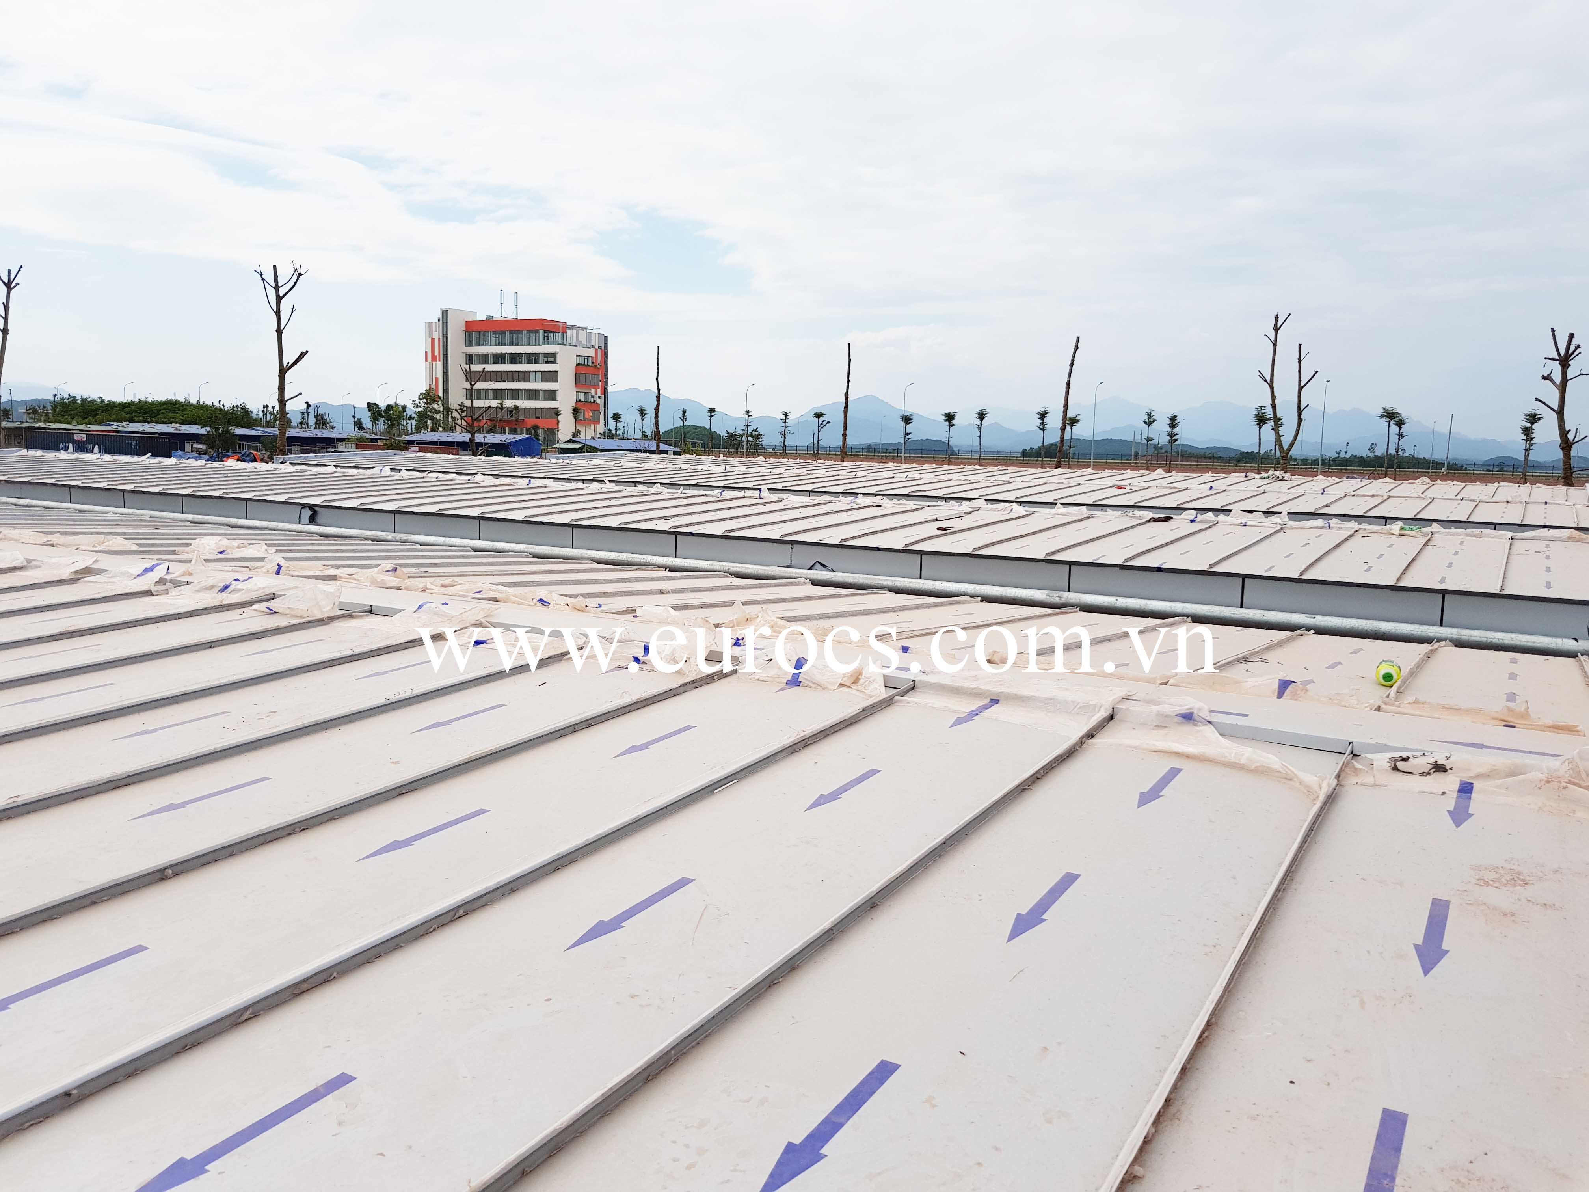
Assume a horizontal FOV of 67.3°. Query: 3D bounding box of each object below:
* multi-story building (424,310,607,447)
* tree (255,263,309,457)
[{"bbox_3d":[-60.605,-45.489,252.698,35.464,27.888,21.055,5,8,26],"label":"multi-story building"},{"bbox_3d":[-26.470,-11.062,61.696,2.690,11.849,2.421,-2,8,-23],"label":"tree"}]

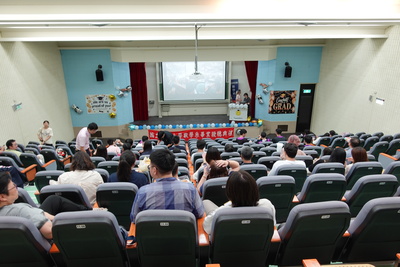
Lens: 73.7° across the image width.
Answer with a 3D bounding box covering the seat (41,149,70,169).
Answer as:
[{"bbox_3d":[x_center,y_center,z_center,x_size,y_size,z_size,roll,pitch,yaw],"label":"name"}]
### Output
[{"bbox_3d":[-4.020,0.793,7.546,0.550,0.940,0.600,4,19,12],"label":"seat"}]

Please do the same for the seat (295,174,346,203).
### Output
[{"bbox_3d":[1.358,0.789,3.194,0.540,0.900,0.600,-1,18,-2],"label":"seat"}]

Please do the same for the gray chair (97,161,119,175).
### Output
[{"bbox_3d":[-1.574,0.826,4.945,0.540,0.900,0.600,-1,18,-2],"label":"gray chair"}]

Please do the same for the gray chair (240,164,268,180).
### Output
[{"bbox_3d":[0.747,0.790,4.106,0.540,0.900,0.600,-1,18,-2],"label":"gray chair"}]

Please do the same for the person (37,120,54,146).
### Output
[{"bbox_3d":[-4.799,0.372,8.590,0.460,1.620,0.320,-10,20,-27],"label":"person"}]

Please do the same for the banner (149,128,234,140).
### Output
[{"bbox_3d":[-0.419,0.050,13.788,4.425,0.536,0.050,-1,18,-2],"label":"banner"}]

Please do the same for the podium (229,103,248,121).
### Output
[{"bbox_3d":[1.996,-1.104,13.926,0.930,1.004,0.550,2,18,6],"label":"podium"}]

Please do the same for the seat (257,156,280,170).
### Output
[{"bbox_3d":[1.239,0.759,4.990,0.550,0.940,0.580,-1,18,-3],"label":"seat"}]

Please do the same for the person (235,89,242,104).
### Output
[{"bbox_3d":[2.042,-1.561,14.390,0.340,1.582,0.420,9,20,25],"label":"person"}]

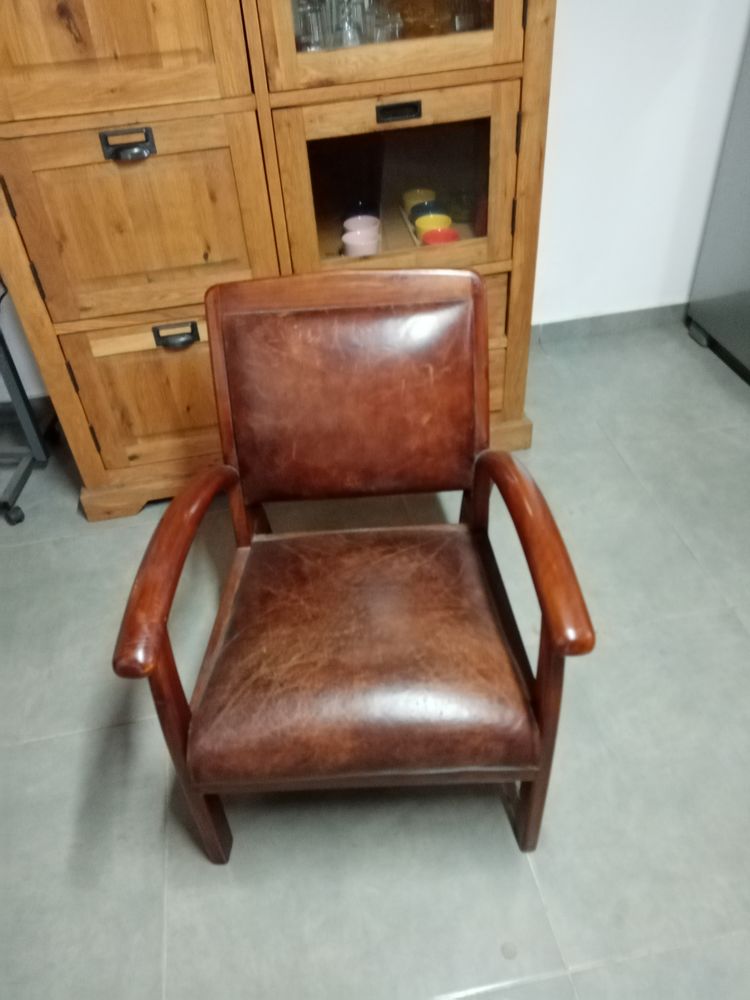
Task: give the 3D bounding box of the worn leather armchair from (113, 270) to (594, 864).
[{"bbox_3d":[-0.024,0.107,1.272,0.624,0.740,0.675,-3,40,3],"label":"worn leather armchair"}]

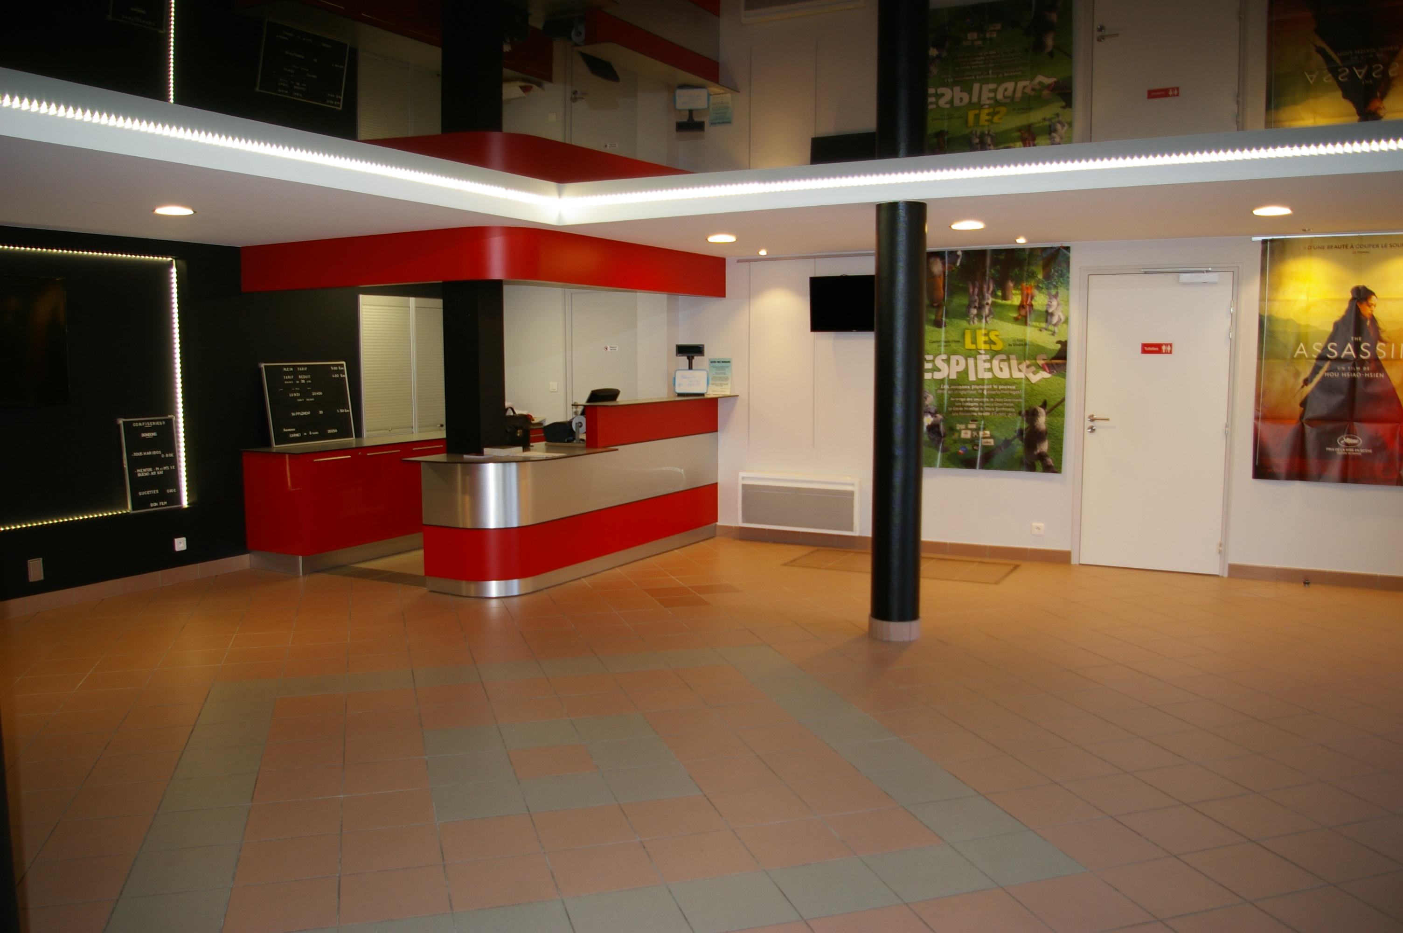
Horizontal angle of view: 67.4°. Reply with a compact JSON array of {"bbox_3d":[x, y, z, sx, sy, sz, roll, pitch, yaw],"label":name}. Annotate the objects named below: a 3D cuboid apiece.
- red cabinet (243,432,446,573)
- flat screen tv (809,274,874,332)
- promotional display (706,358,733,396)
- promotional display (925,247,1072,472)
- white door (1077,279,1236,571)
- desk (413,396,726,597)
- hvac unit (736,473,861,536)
[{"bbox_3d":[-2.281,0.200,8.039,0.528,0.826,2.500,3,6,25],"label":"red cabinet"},{"bbox_3d":[1.178,-1.237,7.939,0.720,0.417,0.080,3,6,25],"label":"flat screen tv"},{"bbox_3d":[0.160,-0.722,8.481,0.205,0.292,0.060,3,6,25],"label":"promotional display"},{"bbox_3d":[2.053,-0.774,7.680,1.170,1.596,0.020,3,6,25],"label":"promotional display"},{"bbox_3d":[3.102,-0.291,7.209,0.915,2.038,0.060,3,6,25],"label":"white door"},{"bbox_3d":[-0.743,0.096,7.443,0.890,1.168,2.933,3,6,25],"label":"desk"},{"bbox_3d":[0.764,0.296,8.324,0.981,0.434,0.110,3,6,25],"label":"hvac unit"}]

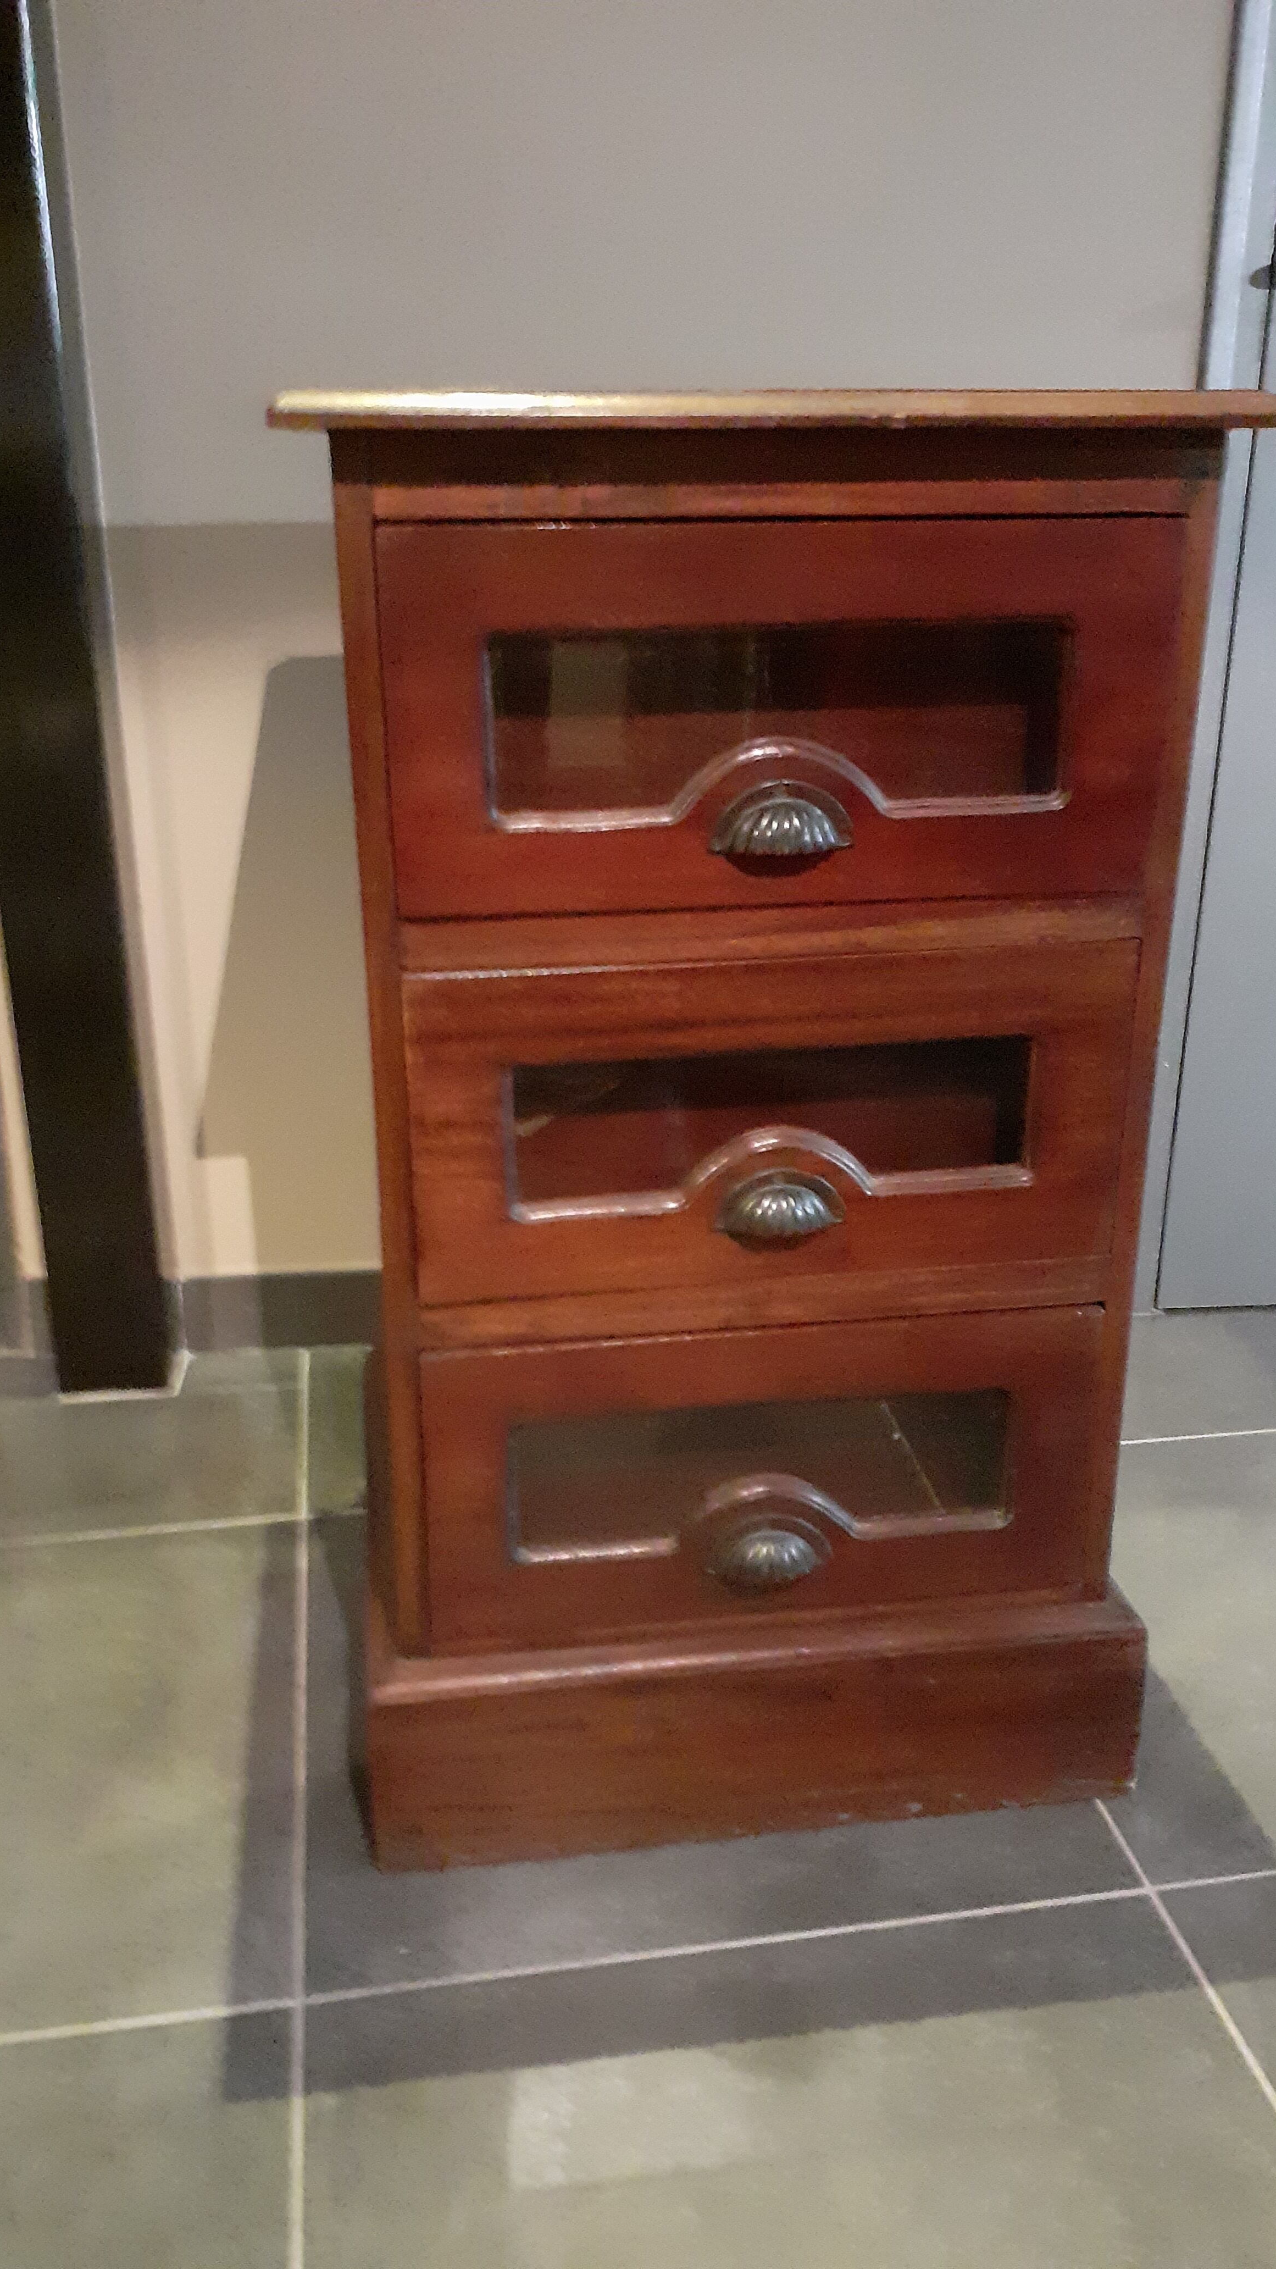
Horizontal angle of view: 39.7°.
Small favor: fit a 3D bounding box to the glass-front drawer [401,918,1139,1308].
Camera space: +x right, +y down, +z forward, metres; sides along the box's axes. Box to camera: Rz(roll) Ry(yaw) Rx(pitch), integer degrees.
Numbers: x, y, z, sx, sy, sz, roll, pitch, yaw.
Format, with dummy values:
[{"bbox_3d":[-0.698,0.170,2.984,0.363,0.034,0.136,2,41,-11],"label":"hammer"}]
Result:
[{"bbox_3d":[0.060,-0.050,1.119,0.414,0.196,0.280,-3,20,-8],"label":"glass-front drawer"}]

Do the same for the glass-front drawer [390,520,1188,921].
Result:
[{"bbox_3d":[0.059,-0.260,1.043,0.414,0.198,0.280,-3,20,-8],"label":"glass-front drawer"}]

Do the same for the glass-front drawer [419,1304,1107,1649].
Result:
[{"bbox_3d":[0.061,0.163,1.197,0.414,0.201,0.280,-3,20,-8],"label":"glass-front drawer"}]

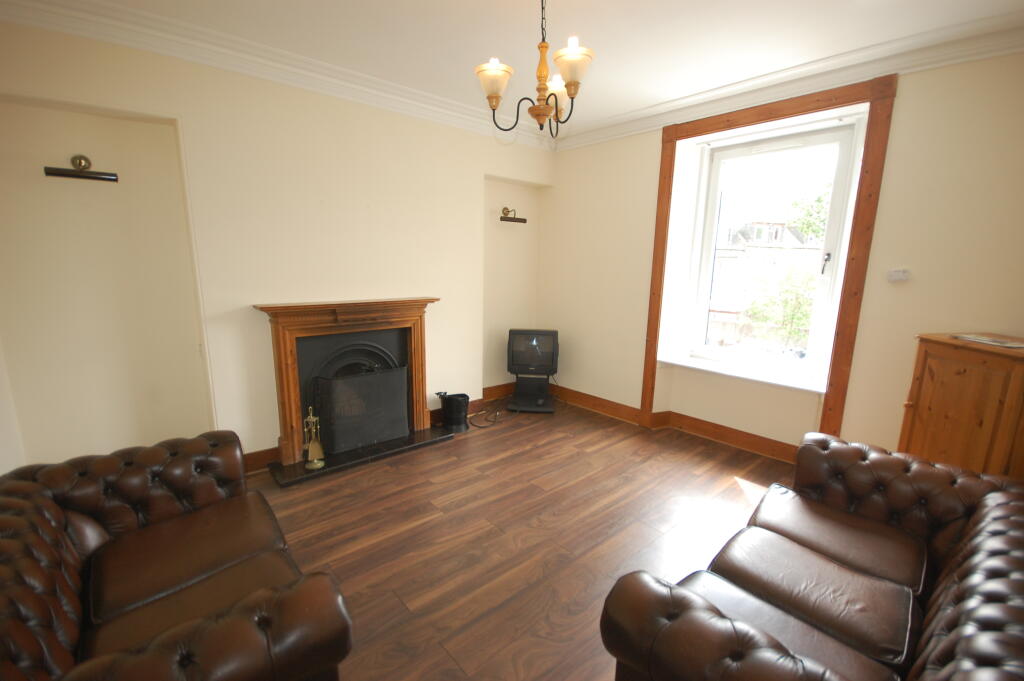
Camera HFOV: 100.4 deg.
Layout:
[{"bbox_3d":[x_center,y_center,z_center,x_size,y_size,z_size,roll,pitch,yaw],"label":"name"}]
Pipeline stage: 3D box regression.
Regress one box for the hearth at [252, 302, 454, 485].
[{"bbox_3d":[-1.152,0.310,3.349,1.368,1.214,0.388,-8,14,-40],"label":"hearth"}]

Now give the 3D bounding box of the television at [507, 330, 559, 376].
[{"bbox_3d":[0.237,0.086,4.586,0.518,0.468,0.443,2,11,4],"label":"television"}]

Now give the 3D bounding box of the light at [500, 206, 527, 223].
[{"bbox_3d":[-0.020,-1.307,4.417,0.338,0.157,0.151,-8,14,-40],"label":"light"}]

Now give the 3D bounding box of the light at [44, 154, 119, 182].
[{"bbox_3d":[-2.413,-0.974,2.395,0.296,0.144,0.151,-8,14,-40],"label":"light"}]

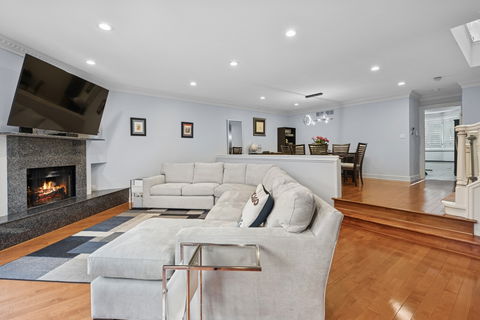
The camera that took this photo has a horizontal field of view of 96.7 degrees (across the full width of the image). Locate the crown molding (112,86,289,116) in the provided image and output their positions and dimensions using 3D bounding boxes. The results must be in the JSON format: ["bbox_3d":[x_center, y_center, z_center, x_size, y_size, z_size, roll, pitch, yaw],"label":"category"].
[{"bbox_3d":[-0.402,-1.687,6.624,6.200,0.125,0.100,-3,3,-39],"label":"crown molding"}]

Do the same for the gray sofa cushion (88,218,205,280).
[{"bbox_3d":[-0.711,0.713,1.850,0.592,0.151,0.847,0,2,6],"label":"gray sofa cushion"}]

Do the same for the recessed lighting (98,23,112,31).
[{"bbox_3d":[-1.660,-1.655,2.631,0.145,0.040,0.145,0,3,0],"label":"recessed lighting"}]

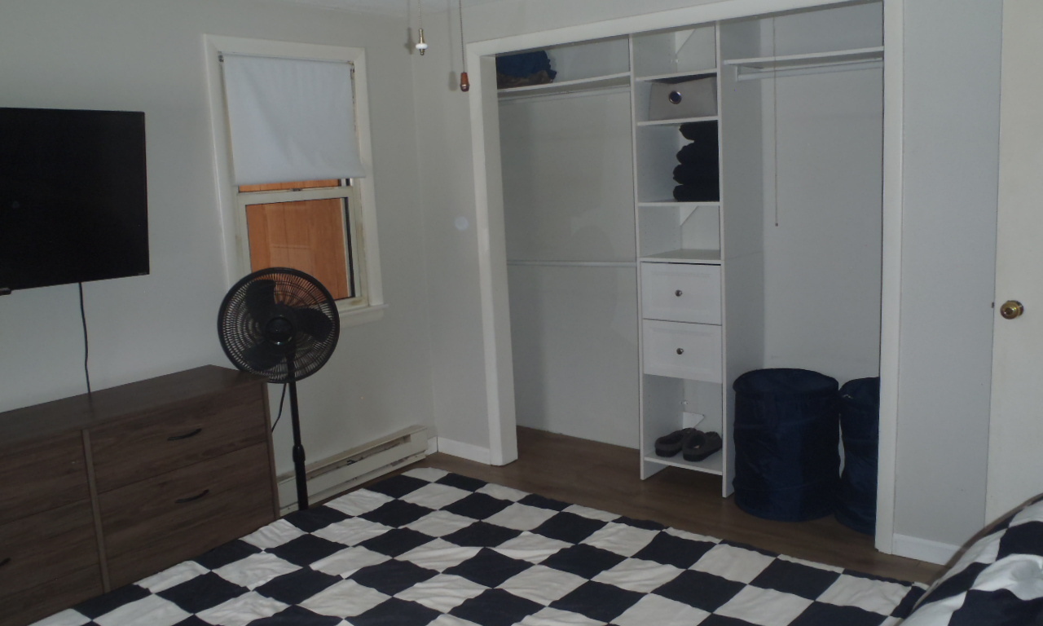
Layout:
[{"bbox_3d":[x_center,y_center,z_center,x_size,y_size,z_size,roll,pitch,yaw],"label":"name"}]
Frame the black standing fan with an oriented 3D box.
[{"bbox_3d":[-0.905,0.412,3.379,0.460,1.170,0.390,-6,10,-16],"label":"black standing fan"}]

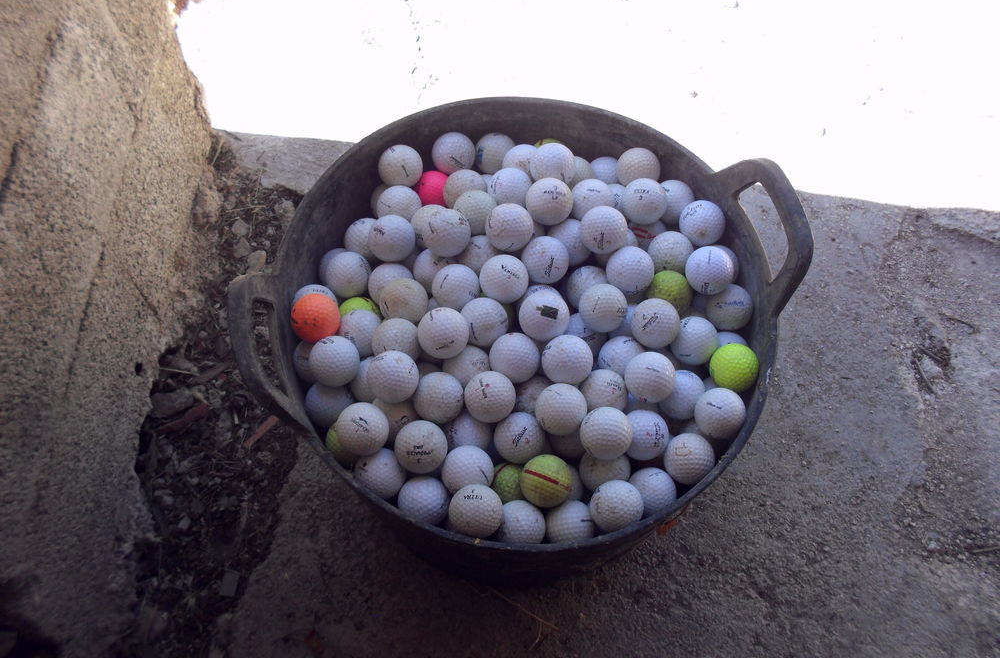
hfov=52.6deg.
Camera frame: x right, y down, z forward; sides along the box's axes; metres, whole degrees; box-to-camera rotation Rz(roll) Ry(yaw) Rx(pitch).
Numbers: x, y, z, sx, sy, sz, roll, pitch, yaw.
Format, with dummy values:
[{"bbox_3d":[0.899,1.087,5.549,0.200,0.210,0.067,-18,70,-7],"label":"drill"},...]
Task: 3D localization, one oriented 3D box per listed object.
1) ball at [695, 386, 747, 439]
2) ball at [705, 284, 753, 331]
[{"bbox_3d":[0.187,0.072,0.860,0.043,0.043,0.043,2,64,-4],"label":"ball"},{"bbox_3d":[0.213,-0.020,0.940,0.043,0.043,0.043,1,65,-3],"label":"ball"}]

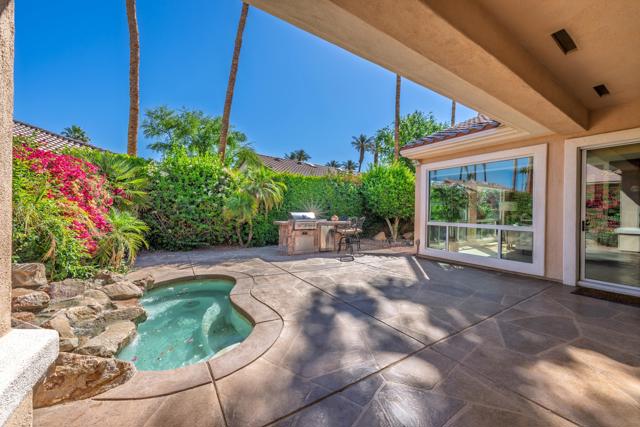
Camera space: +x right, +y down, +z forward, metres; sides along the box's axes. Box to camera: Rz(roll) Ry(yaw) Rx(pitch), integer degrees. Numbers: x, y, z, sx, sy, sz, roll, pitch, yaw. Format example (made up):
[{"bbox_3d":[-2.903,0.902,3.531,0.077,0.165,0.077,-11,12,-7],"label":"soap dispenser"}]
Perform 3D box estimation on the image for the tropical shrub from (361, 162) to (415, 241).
[{"bbox_3d":[2.900,-0.406,10.000,2.200,3.000,2.100,1,0,14],"label":"tropical shrub"}]

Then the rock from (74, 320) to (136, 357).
[{"bbox_3d":[-1.962,1.165,2.320,0.360,0.170,0.420,1,0,6],"label":"rock"}]

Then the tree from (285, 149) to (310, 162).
[{"bbox_3d":[-3.616,-4.671,40.000,4.000,11.200,4.000,1,0,0],"label":"tree"}]

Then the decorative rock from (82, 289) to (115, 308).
[{"bbox_3d":[-2.625,1.013,2.950,0.340,0.170,0.300,0,1,-41],"label":"decorative rock"}]

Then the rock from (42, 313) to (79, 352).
[{"bbox_3d":[-2.270,1.049,2.190,0.250,0.240,0.250,1,0,44],"label":"rock"}]

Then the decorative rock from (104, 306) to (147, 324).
[{"bbox_3d":[-2.230,1.145,2.850,0.380,0.130,0.280,0,0,-38],"label":"decorative rock"}]

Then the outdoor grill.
[{"bbox_3d":[-0.250,0.569,7.750,2.100,1.200,0.950,0,0,-33],"label":"outdoor grill"}]

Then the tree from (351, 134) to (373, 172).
[{"bbox_3d":[6.412,-5.437,38.000,3.500,13.000,3.500,1,0,0],"label":"tree"}]

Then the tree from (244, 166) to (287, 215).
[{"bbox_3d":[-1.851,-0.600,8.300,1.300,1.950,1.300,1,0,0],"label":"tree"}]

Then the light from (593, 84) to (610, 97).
[{"bbox_3d":[4.120,-1.810,3.630,0.450,0.060,0.100,0,0,-33],"label":"light"}]

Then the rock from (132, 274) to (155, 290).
[{"bbox_3d":[-2.836,1.109,4.000,0.320,0.190,0.280,1,0,-36],"label":"rock"}]

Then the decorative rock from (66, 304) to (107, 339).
[{"bbox_3d":[-2.308,1.063,2.450,0.340,0.200,0.330,0,1,-43],"label":"decorative rock"}]

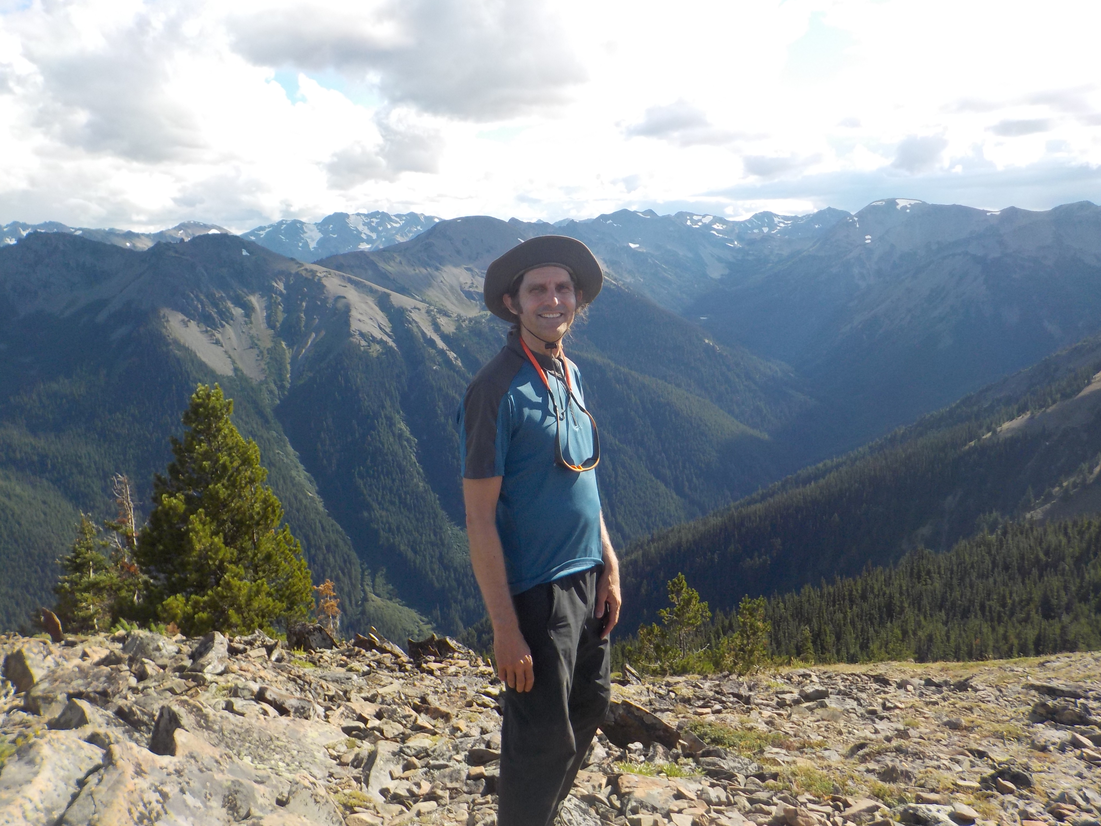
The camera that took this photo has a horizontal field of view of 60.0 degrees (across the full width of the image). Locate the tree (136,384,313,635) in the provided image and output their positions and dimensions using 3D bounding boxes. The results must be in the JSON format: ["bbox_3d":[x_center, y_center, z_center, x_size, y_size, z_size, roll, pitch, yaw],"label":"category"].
[{"bbox_3d":[-2.900,0.890,8.500,1.550,2.330,1.500,-3,10,-19],"label":"tree"}]

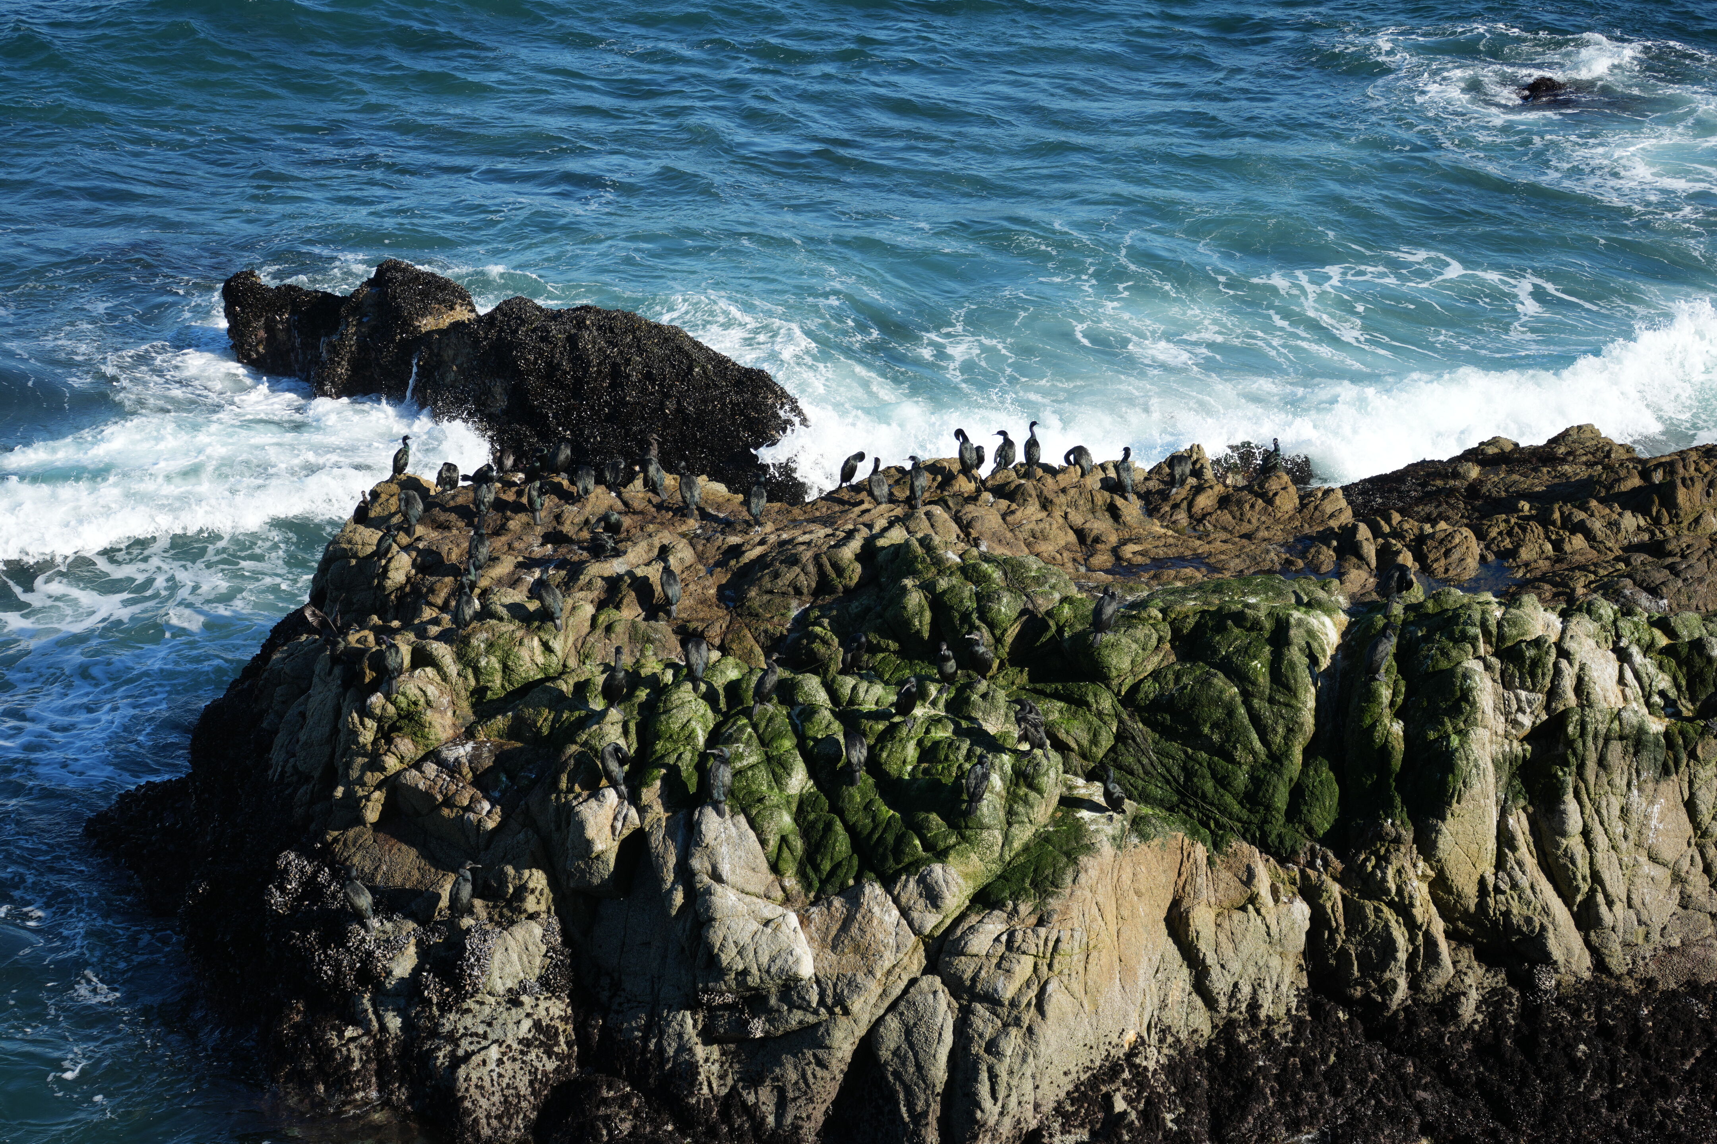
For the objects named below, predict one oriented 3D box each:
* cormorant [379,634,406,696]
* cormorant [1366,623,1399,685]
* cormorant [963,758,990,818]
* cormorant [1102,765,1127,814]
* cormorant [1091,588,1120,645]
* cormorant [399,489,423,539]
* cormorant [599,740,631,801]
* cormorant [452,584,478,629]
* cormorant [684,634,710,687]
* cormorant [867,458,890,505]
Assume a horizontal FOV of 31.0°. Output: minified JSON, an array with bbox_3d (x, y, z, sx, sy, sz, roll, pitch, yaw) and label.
[{"bbox_3d":[-4.511,0.896,30.000,0.200,0.560,0.350,-2,20,-5],"label":"cormorant"},{"bbox_3d":[4.574,0.700,27.000,0.310,0.490,0.200,-13,24,-33],"label":"cormorant"},{"bbox_3d":[1.116,2.029,29.300,0.220,0.550,0.330,4,18,11],"label":"cormorant"},{"bbox_3d":[2.407,2.054,29.200,0.190,0.490,0.300,17,25,42],"label":"cormorant"},{"bbox_3d":[2.189,0.398,27.500,0.200,0.490,0.310,19,27,42],"label":"cormorant"},{"bbox_3d":[-4.835,-0.631,33.500,0.210,0.500,0.360,3,20,9],"label":"cormorant"},{"bbox_3d":[-2.042,1.670,26.000,0.220,0.440,0.340,-8,21,-21],"label":"cormorant"},{"bbox_3d":[-4.133,0.381,32.600,0.210,0.550,0.330,0,18,0],"label":"cormorant"},{"bbox_3d":[-1.401,0.806,27.000,0.200,0.440,0.340,0,20,0],"label":"cormorant"},{"bbox_3d":[0.225,-1.014,34.700,0.200,0.520,0.340,-5,20,-14],"label":"cormorant"}]

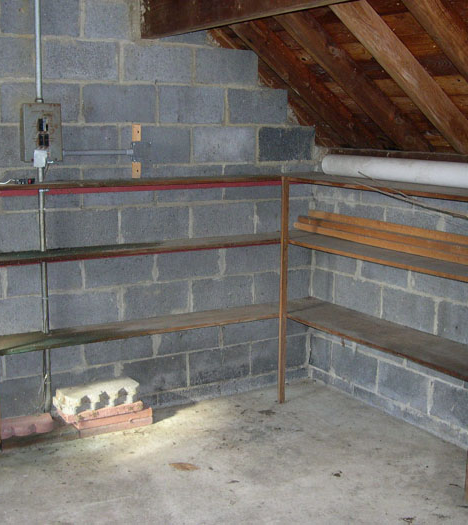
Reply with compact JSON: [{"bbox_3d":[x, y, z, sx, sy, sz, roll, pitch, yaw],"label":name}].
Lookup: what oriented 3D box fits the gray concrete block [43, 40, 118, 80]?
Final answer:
[{"bbox_3d":[-0.774,-0.966,3.716,0.397,0.194,0.190,-5,12,-31],"label":"gray concrete block"}]

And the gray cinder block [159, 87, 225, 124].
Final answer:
[{"bbox_3d":[-0.270,-0.836,4.107,0.396,0.193,0.194,-5,11,-31],"label":"gray cinder block"}]

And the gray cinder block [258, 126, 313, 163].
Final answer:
[{"bbox_3d":[0.243,-0.675,4.447,0.380,0.193,0.194,-5,11,-31],"label":"gray cinder block"}]

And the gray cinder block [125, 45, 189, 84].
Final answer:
[{"bbox_3d":[-0.433,-1.000,3.924,0.397,0.194,0.190,-5,12,-31],"label":"gray cinder block"}]

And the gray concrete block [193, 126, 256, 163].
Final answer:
[{"bbox_3d":[-0.099,-0.647,4.244,0.396,0.193,0.194,-5,11,-31],"label":"gray concrete block"}]

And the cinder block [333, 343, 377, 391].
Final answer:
[{"bbox_3d":[0.772,0.584,4.448,0.194,0.193,0.396,-5,11,-31],"label":"cinder block"}]

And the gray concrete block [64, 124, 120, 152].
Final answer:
[{"bbox_3d":[-0.779,-0.574,3.753,0.397,0.194,0.194,-5,11,-32],"label":"gray concrete block"}]

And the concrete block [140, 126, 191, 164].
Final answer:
[{"bbox_3d":[-0.447,-0.619,4.037,0.396,0.193,0.194,-5,11,-31],"label":"concrete block"}]

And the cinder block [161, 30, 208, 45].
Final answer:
[{"bbox_3d":[-0.298,-1.238,4.019,0.295,0.193,0.194,-5,11,-31],"label":"cinder block"}]

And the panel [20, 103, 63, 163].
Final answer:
[{"bbox_3d":[-0.904,-0.607,3.605,0.175,0.266,0.075,-5,11,-31],"label":"panel"}]

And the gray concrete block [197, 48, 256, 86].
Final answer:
[{"bbox_3d":[-0.089,-1.032,4.133,0.397,0.194,0.190,-5,12,-31],"label":"gray concrete block"}]

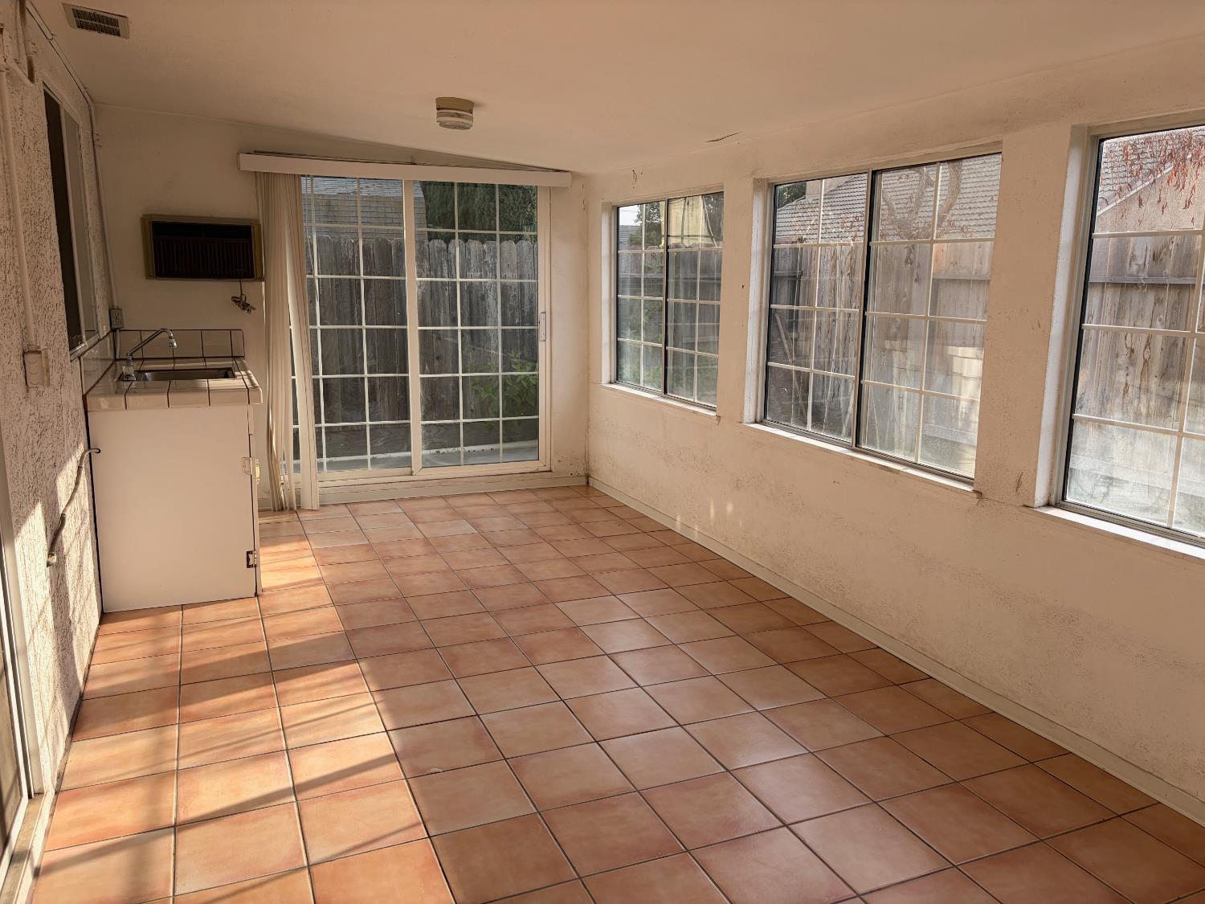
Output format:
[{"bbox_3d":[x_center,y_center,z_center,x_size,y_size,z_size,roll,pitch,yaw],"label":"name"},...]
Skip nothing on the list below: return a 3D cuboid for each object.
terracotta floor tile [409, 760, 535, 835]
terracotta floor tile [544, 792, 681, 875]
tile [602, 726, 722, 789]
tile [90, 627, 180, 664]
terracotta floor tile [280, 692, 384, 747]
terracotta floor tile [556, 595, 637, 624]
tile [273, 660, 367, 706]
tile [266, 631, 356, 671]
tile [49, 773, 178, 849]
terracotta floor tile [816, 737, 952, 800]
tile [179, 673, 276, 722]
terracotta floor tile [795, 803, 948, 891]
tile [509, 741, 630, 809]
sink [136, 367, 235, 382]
[{"bbox_3d":[-0.377,0.988,2.583,0.294,0.012,0.294,-3,12,-23],"label":"terracotta floor tile"},{"bbox_3d":[0.023,1.029,2.436,0.300,0.011,0.300,-3,12,-23],"label":"terracotta floor tile"},{"bbox_3d":[0.181,0.953,2.824,0.299,0.010,0.299,-3,12,-23],"label":"tile"},{"bbox_3d":[-1.843,0.772,3.601,0.298,0.010,0.298,-4,12,-23],"label":"tile"},{"bbox_3d":[-0.896,0.889,2.997,0.298,0.010,0.298,-3,12,-23],"label":"terracotta floor tile"},{"bbox_3d":[-0.028,0.711,4.039,0.298,0.012,0.298,-3,12,-23],"label":"terracotta floor tile"},{"bbox_3d":[-1.026,0.844,3.300,0.298,0.010,0.298,-4,12,-23],"label":"tile"},{"bbox_3d":[-1.147,0.786,3.570,0.300,0.011,0.300,-3,12,-23],"label":"tile"},{"bbox_3d":[-1.338,0.983,2.496,0.294,0.012,0.294,-3,12,-23],"label":"tile"},{"bbox_3d":[0.863,0.972,2.788,0.298,0.010,0.298,-4,12,-23],"label":"terracotta floor tile"},{"bbox_3d":[-1.306,0.858,3.174,0.300,0.011,0.300,-3,12,-23],"label":"tile"},{"bbox_3d":[0.703,1.043,2.384,0.298,0.010,0.298,-3,12,-23],"label":"terracotta floor tile"},{"bbox_3d":[-0.098,0.972,2.709,0.298,0.010,0.298,-4,12,-23],"label":"tile"},{"bbox_3d":[-2.094,-0.297,4.511,0.494,0.180,0.494,-3,12,-23],"label":"sink"}]

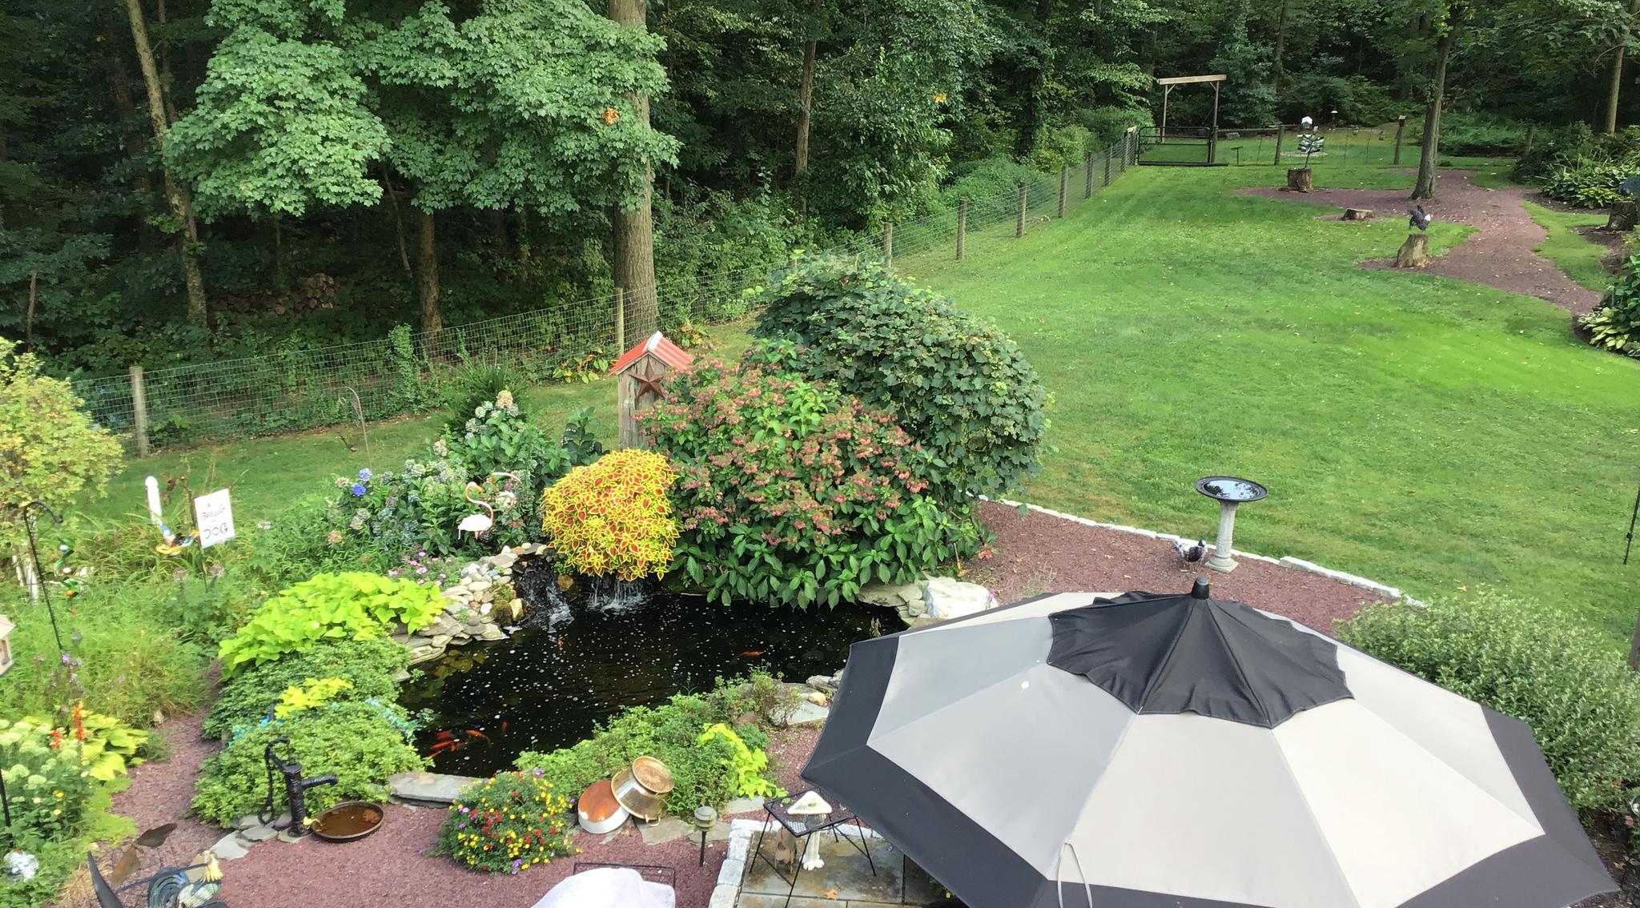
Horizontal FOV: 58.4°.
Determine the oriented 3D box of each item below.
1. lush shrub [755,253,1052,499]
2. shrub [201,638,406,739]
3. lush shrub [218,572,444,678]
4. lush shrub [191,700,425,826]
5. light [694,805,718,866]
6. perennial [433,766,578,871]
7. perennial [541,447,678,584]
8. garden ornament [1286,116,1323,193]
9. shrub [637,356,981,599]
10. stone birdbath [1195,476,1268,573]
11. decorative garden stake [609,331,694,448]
[{"bbox_3d":[0.820,-0.826,14.930,2.850,2.040,2.450,0,19,0],"label":"lush shrub"},{"bbox_3d":[-3.561,1.637,10.117,1.400,0.500,1.000,-5,20,-20],"label":"shrub"},{"bbox_3d":[-3.620,1.293,11.004,1.620,0.460,0.920,-6,20,-17],"label":"lush shrub"},{"bbox_3d":[-3.200,1.913,9.398,1.350,0.450,0.920,0,19,0],"label":"lush shrub"},{"bbox_3d":[-0.671,2.215,8.549,0.135,0.400,0.135,0,19,-4],"label":"light"},{"bbox_3d":[-1.874,2.107,8.787,0.800,0.430,0.740,-3,19,-13],"label":"perennial"},{"bbox_3d":[-1.824,0.527,12.709,1.150,0.950,0.950,-1,19,-8],"label":"perennial"},{"bbox_3d":[13.703,-8.454,41.500,0.780,2.150,0.700,5,19,11],"label":"garden ornament"},{"bbox_3d":[-0.020,0.128,12.720,2.800,1.650,2.200,0,19,0],"label":"shrub"},{"bbox_3d":[3.529,0.636,12.670,0.620,0.745,0.620,7,19,16],"label":"stone birdbath"},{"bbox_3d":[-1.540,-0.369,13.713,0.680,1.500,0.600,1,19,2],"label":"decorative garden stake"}]

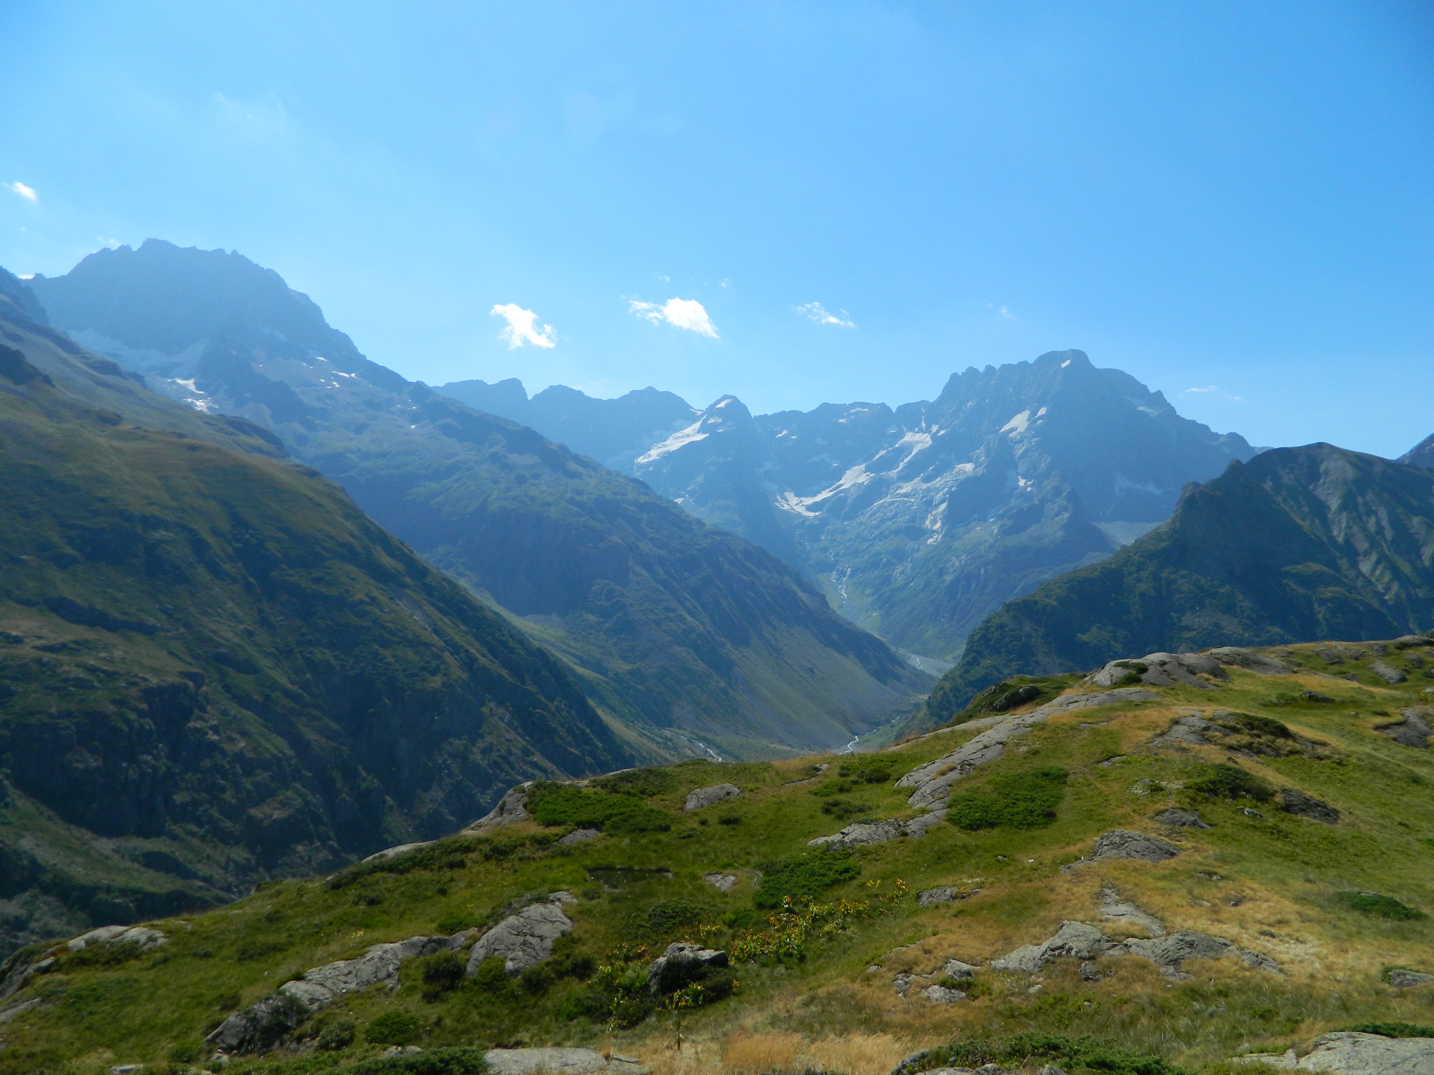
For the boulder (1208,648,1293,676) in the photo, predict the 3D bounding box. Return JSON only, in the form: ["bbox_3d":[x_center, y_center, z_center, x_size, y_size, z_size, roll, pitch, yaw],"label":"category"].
[{"bbox_3d":[31.959,7.445,62.000,4.940,1.400,3.300,0,-2,0],"label":"boulder"}]

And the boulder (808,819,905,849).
[{"bbox_3d":[3.838,8.155,28.500,2.570,0.550,1.400,0,-2,0],"label":"boulder"}]

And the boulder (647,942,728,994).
[{"bbox_3d":[-0.487,7.062,17.000,1.280,0.680,0.950,0,-2,0],"label":"boulder"}]

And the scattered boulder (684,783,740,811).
[{"bbox_3d":[-0.166,8.533,34.000,1.780,0.700,1.300,0,-2,0],"label":"scattered boulder"}]

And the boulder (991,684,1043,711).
[{"bbox_3d":[15.048,8.044,52.000,2.510,1.200,1.800,0,-2,0],"label":"boulder"}]

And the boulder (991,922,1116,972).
[{"bbox_3d":[5.373,6.524,16.500,1.920,0.550,1.100,0,-2,0],"label":"boulder"}]

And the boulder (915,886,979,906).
[{"bbox_3d":[4.791,7.443,21.500,1.240,0.300,0.800,0,-2,0],"label":"boulder"}]

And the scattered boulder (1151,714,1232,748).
[{"bbox_3d":[19.242,7.860,42.000,3.170,1.000,2.300,0,-2,0],"label":"scattered boulder"}]

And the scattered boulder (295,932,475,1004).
[{"bbox_3d":[-6.265,8.100,19.500,3.210,0.900,1.600,0,-2,0],"label":"scattered boulder"}]

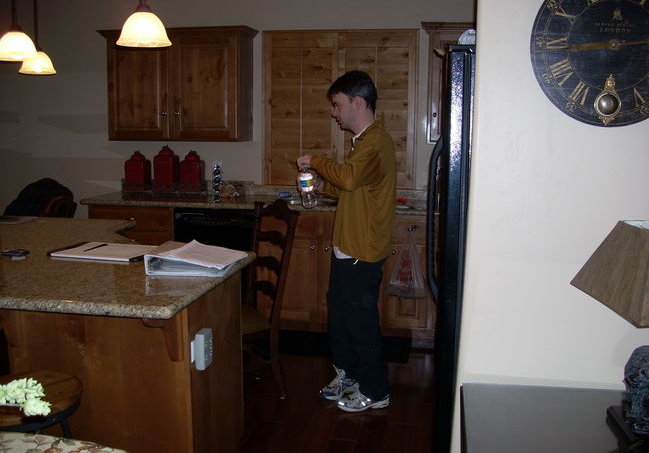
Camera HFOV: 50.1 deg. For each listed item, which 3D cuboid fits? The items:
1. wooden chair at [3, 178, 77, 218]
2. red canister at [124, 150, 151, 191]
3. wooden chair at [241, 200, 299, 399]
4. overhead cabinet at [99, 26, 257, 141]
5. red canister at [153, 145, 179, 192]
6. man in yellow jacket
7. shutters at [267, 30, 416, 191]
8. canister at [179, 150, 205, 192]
[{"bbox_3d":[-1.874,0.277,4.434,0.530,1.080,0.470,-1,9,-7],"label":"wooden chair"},{"bbox_3d":[-1.390,-0.419,5.174,0.138,0.300,0.138,2,10,11],"label":"red canister"},{"bbox_3d":[-0.469,0.401,3.763,0.530,1.070,0.460,-6,11,-32],"label":"wooden chair"},{"bbox_3d":[-1.004,-0.991,4.928,1.036,0.755,0.380,2,10,11],"label":"overhead cabinet"},{"bbox_3d":[-1.167,-0.434,5.154,0.138,0.332,0.138,2,10,11],"label":"red canister"},{"bbox_3d":[0.128,0.090,3.575,0.510,1.750,0.500,0,9,-5],"label":"man in yellow jacket"},{"bbox_3d":[0.101,-0.821,4.907,1.104,1.092,0.060,2,10,11],"label":"shutters"},{"bbox_3d":[-0.975,-0.417,5.142,0.138,0.298,0.138,2,10,11],"label":"canister"}]

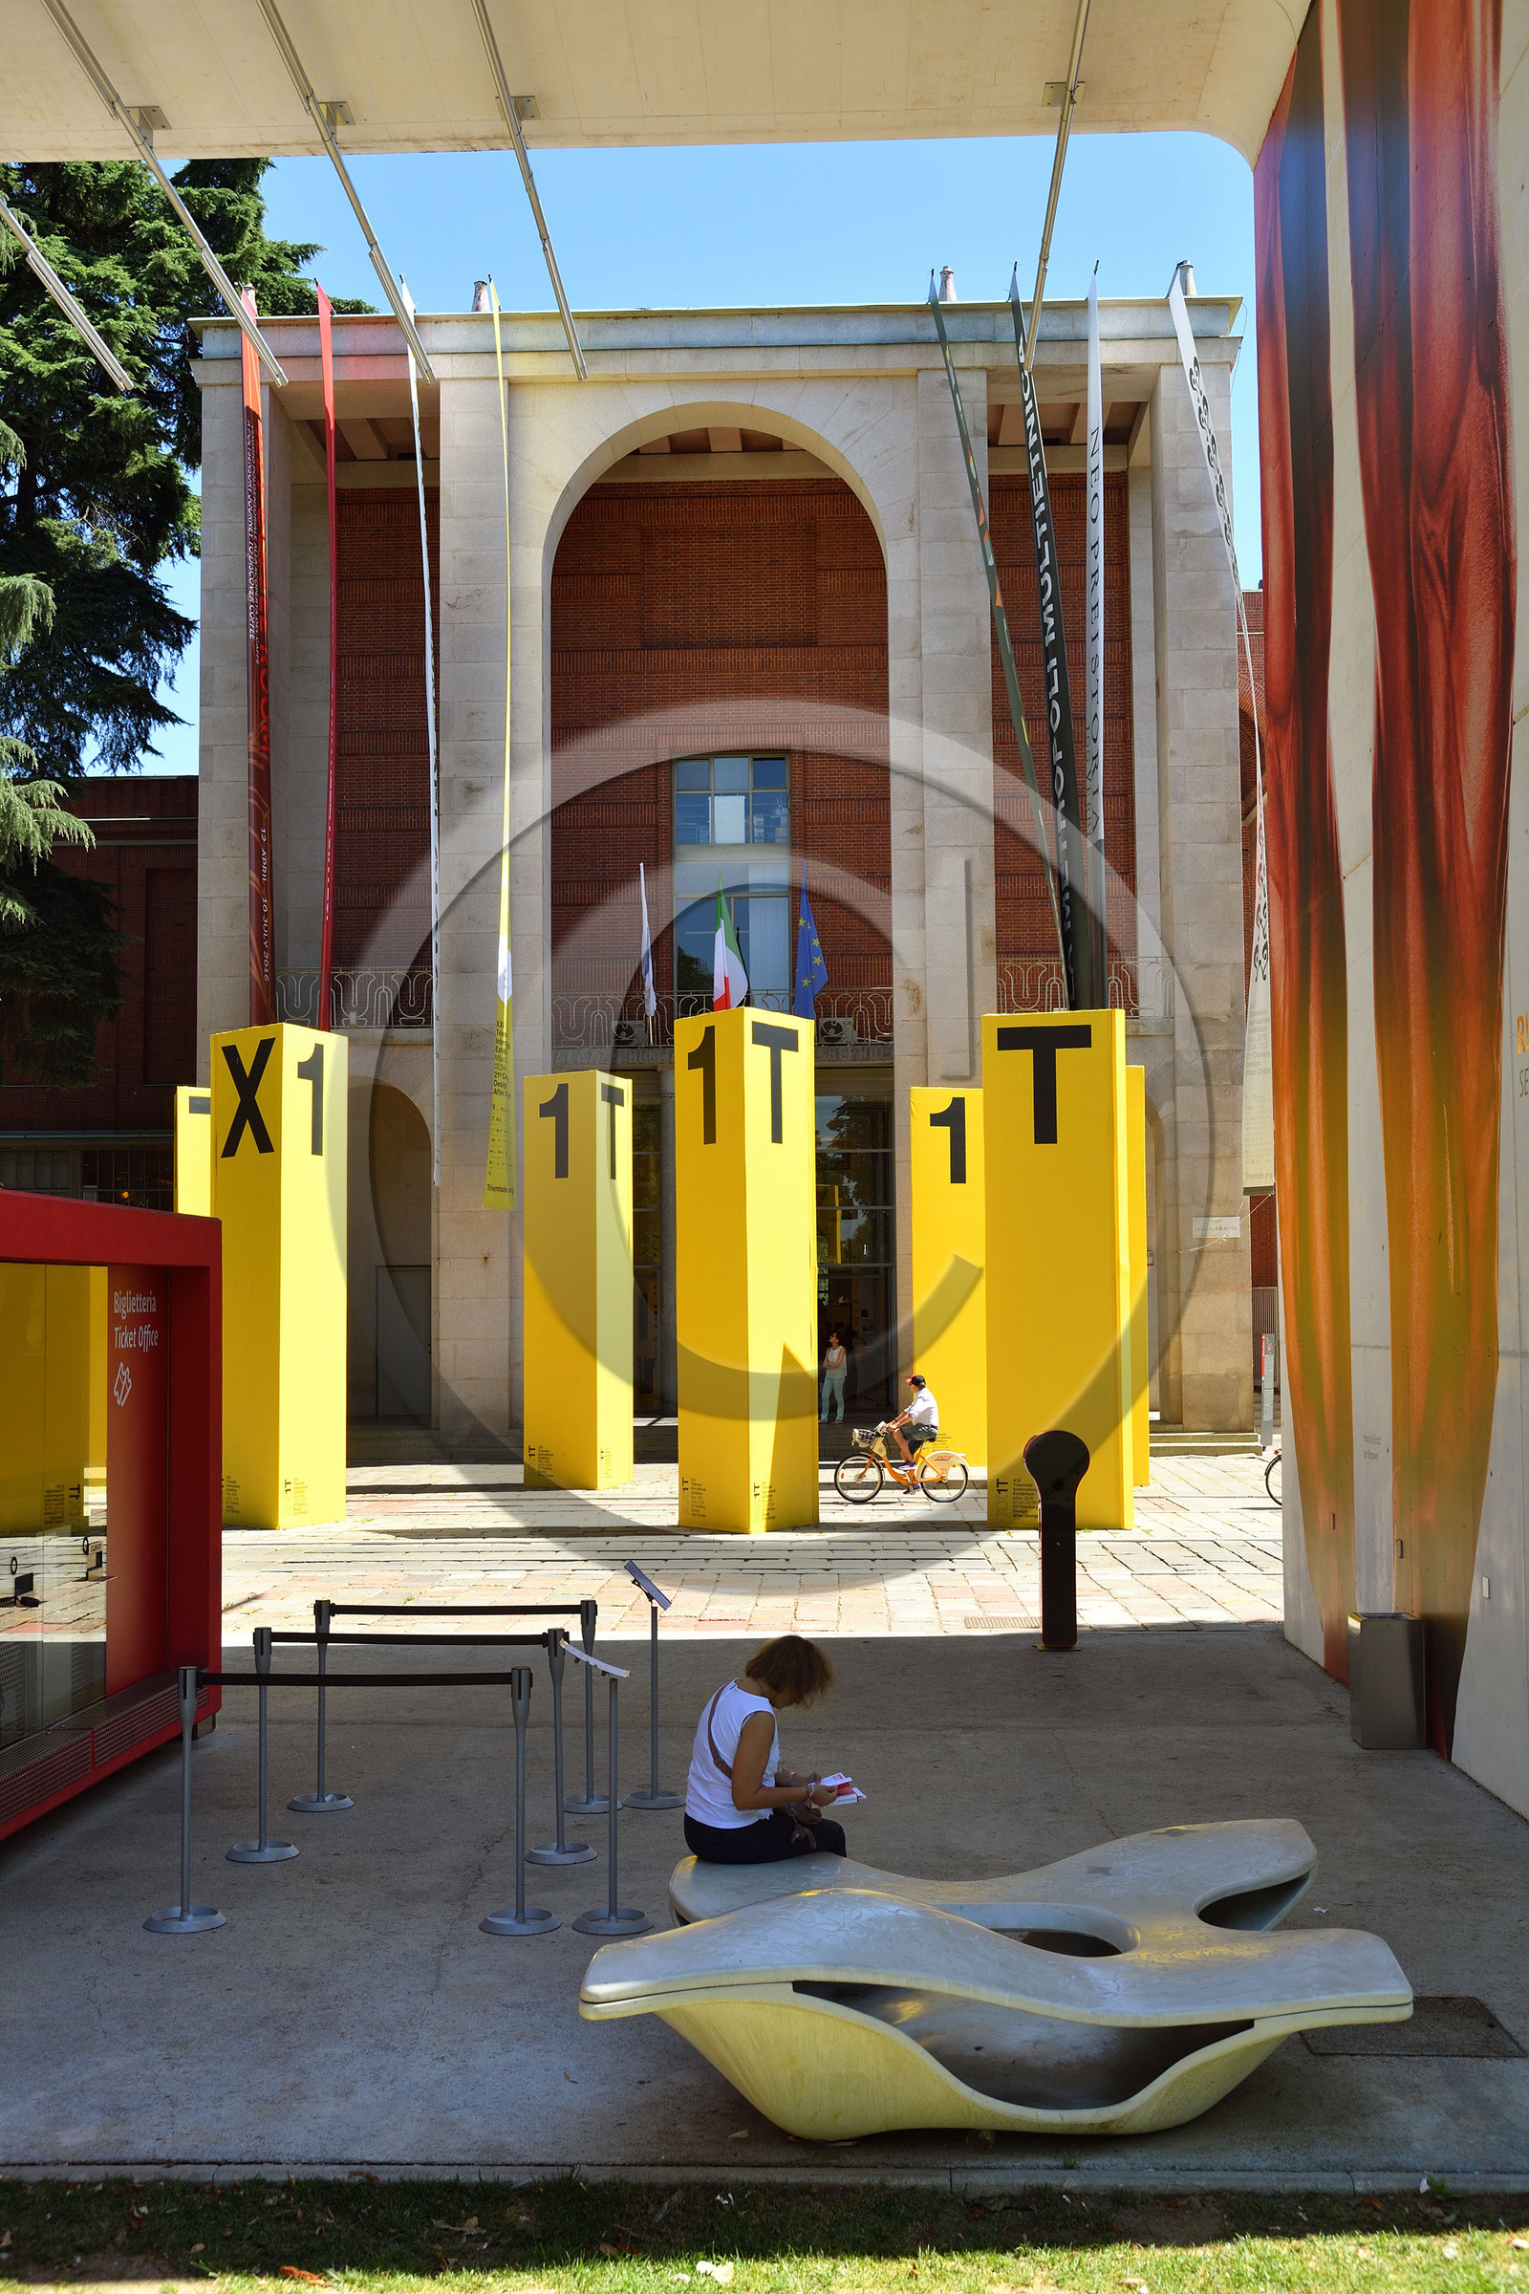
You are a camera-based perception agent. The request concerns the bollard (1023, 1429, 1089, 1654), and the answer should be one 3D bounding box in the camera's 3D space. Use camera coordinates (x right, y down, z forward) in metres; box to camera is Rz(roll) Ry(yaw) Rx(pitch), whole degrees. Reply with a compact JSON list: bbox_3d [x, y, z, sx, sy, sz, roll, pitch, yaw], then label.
[{"bbox_3d":[2.095,2.796,18.274,0.465,1.550,0.250,-1,-4,2],"label":"bollard"}]

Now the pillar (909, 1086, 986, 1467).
[{"bbox_3d":[2.933,2.101,39.969,1.500,5.820,1.320,1,-4,-15],"label":"pillar"}]

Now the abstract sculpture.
[{"bbox_3d":[0.714,2.670,8.333,2.360,0.540,2.270,0,-4,2],"label":"abstract sculpture"}]

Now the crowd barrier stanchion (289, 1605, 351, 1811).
[{"bbox_3d":[-2.191,2.756,12.630,0.325,1.000,0.325,0,-4,2],"label":"crowd barrier stanchion"}]

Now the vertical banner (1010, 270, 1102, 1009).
[{"bbox_3d":[4.904,-7.569,43.094,0.400,14.950,1.300,-4,-4,-12],"label":"vertical banner"}]

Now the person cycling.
[{"bbox_3d":[1.875,3.646,32.308,0.680,1.530,0.500,0,-4,-5],"label":"person cycling"}]

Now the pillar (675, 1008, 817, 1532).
[{"bbox_3d":[-0.190,1.398,28.531,1.580,5.740,1.370,0,-4,-1],"label":"pillar"}]

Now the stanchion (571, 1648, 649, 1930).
[{"bbox_3d":[-0.611,2.528,10.074,0.345,1.080,0.325,0,-4,2],"label":"stanchion"}]

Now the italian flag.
[{"bbox_3d":[-0.633,-3.713,47.351,0.680,2.900,0.500,0,-4,0],"label":"italian flag"}]

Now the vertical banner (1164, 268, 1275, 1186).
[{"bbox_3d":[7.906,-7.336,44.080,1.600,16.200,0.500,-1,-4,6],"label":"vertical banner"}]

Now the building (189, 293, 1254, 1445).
[{"bbox_3d":[-0.678,-4.284,48.285,18.000,19.700,10.000,-1,-4,2],"label":"building"}]

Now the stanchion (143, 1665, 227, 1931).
[{"bbox_3d":[-2.298,2.582,10.142,0.325,1.000,0.325,0,-4,2],"label":"stanchion"}]

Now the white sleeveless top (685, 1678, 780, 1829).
[{"bbox_3d":[-0.111,2.209,9.280,0.260,0.530,0.390,13,-11,-34],"label":"white sleeveless top"}]

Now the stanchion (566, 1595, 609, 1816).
[{"bbox_3d":[-0.856,2.743,12.546,0.325,1.000,0.325,0,-4,2],"label":"stanchion"}]

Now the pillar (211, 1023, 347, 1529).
[{"bbox_3d":[-5.641,1.514,29.669,1.580,5.740,1.370,0,-4,-11],"label":"pillar"}]

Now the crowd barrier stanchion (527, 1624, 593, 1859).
[{"bbox_3d":[-0.902,2.660,11.363,0.325,1.000,0.325,0,-4,2],"label":"crowd barrier stanchion"}]

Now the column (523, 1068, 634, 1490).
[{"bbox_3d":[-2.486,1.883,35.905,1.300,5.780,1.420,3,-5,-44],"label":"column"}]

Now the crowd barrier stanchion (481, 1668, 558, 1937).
[{"bbox_3d":[-0.963,2.571,10.080,0.325,1.000,0.325,0,-4,2],"label":"crowd barrier stanchion"}]

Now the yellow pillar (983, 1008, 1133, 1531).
[{"bbox_3d":[3.352,1.392,29.043,1.540,5.760,1.360,-1,-4,12],"label":"yellow pillar"}]

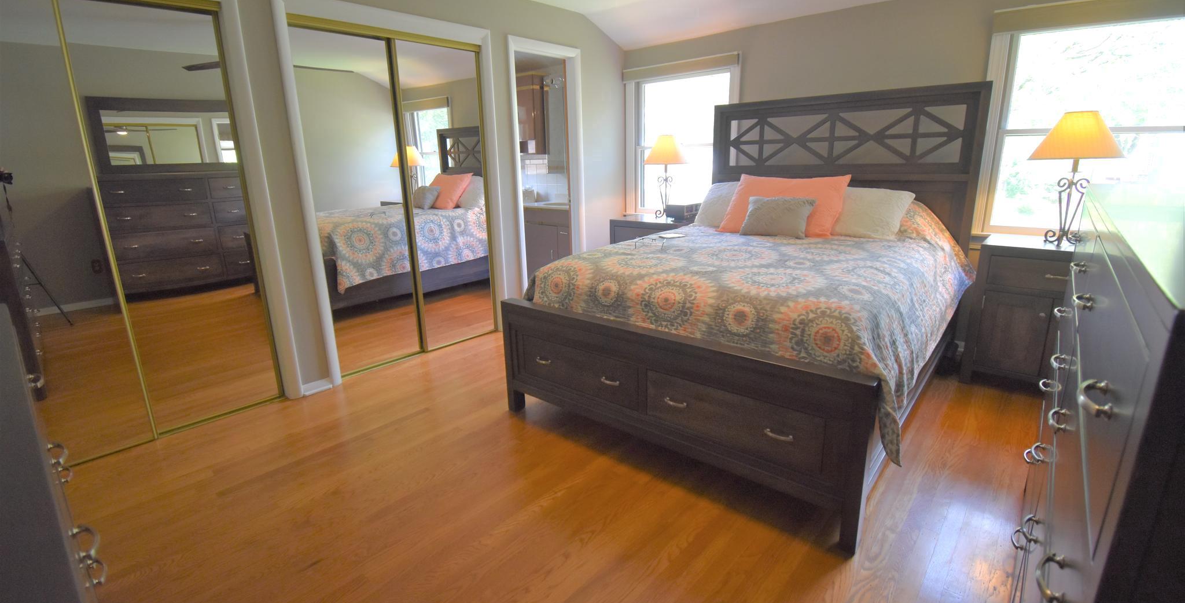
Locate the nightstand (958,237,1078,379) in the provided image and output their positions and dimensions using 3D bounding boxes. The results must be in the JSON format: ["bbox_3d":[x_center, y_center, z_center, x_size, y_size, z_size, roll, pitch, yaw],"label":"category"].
[{"bbox_3d":[2.420,0.076,2.624,0.620,0.770,0.470,11,19,40],"label":"nightstand"}]

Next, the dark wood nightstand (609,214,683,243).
[{"bbox_3d":[0.541,-0.305,4.260,0.620,0.780,0.470,11,19,40],"label":"dark wood nightstand"}]

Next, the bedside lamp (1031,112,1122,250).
[{"bbox_3d":[2.431,-0.625,2.505,0.354,0.641,0.354,11,19,40],"label":"bedside lamp"}]

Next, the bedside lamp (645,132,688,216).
[{"bbox_3d":[0.606,-1.003,4.052,0.354,0.672,0.354,-1,15,0],"label":"bedside lamp"}]

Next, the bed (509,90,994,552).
[{"bbox_3d":[0.904,-0.344,2.680,1.710,1.630,2.235,11,19,40],"label":"bed"}]

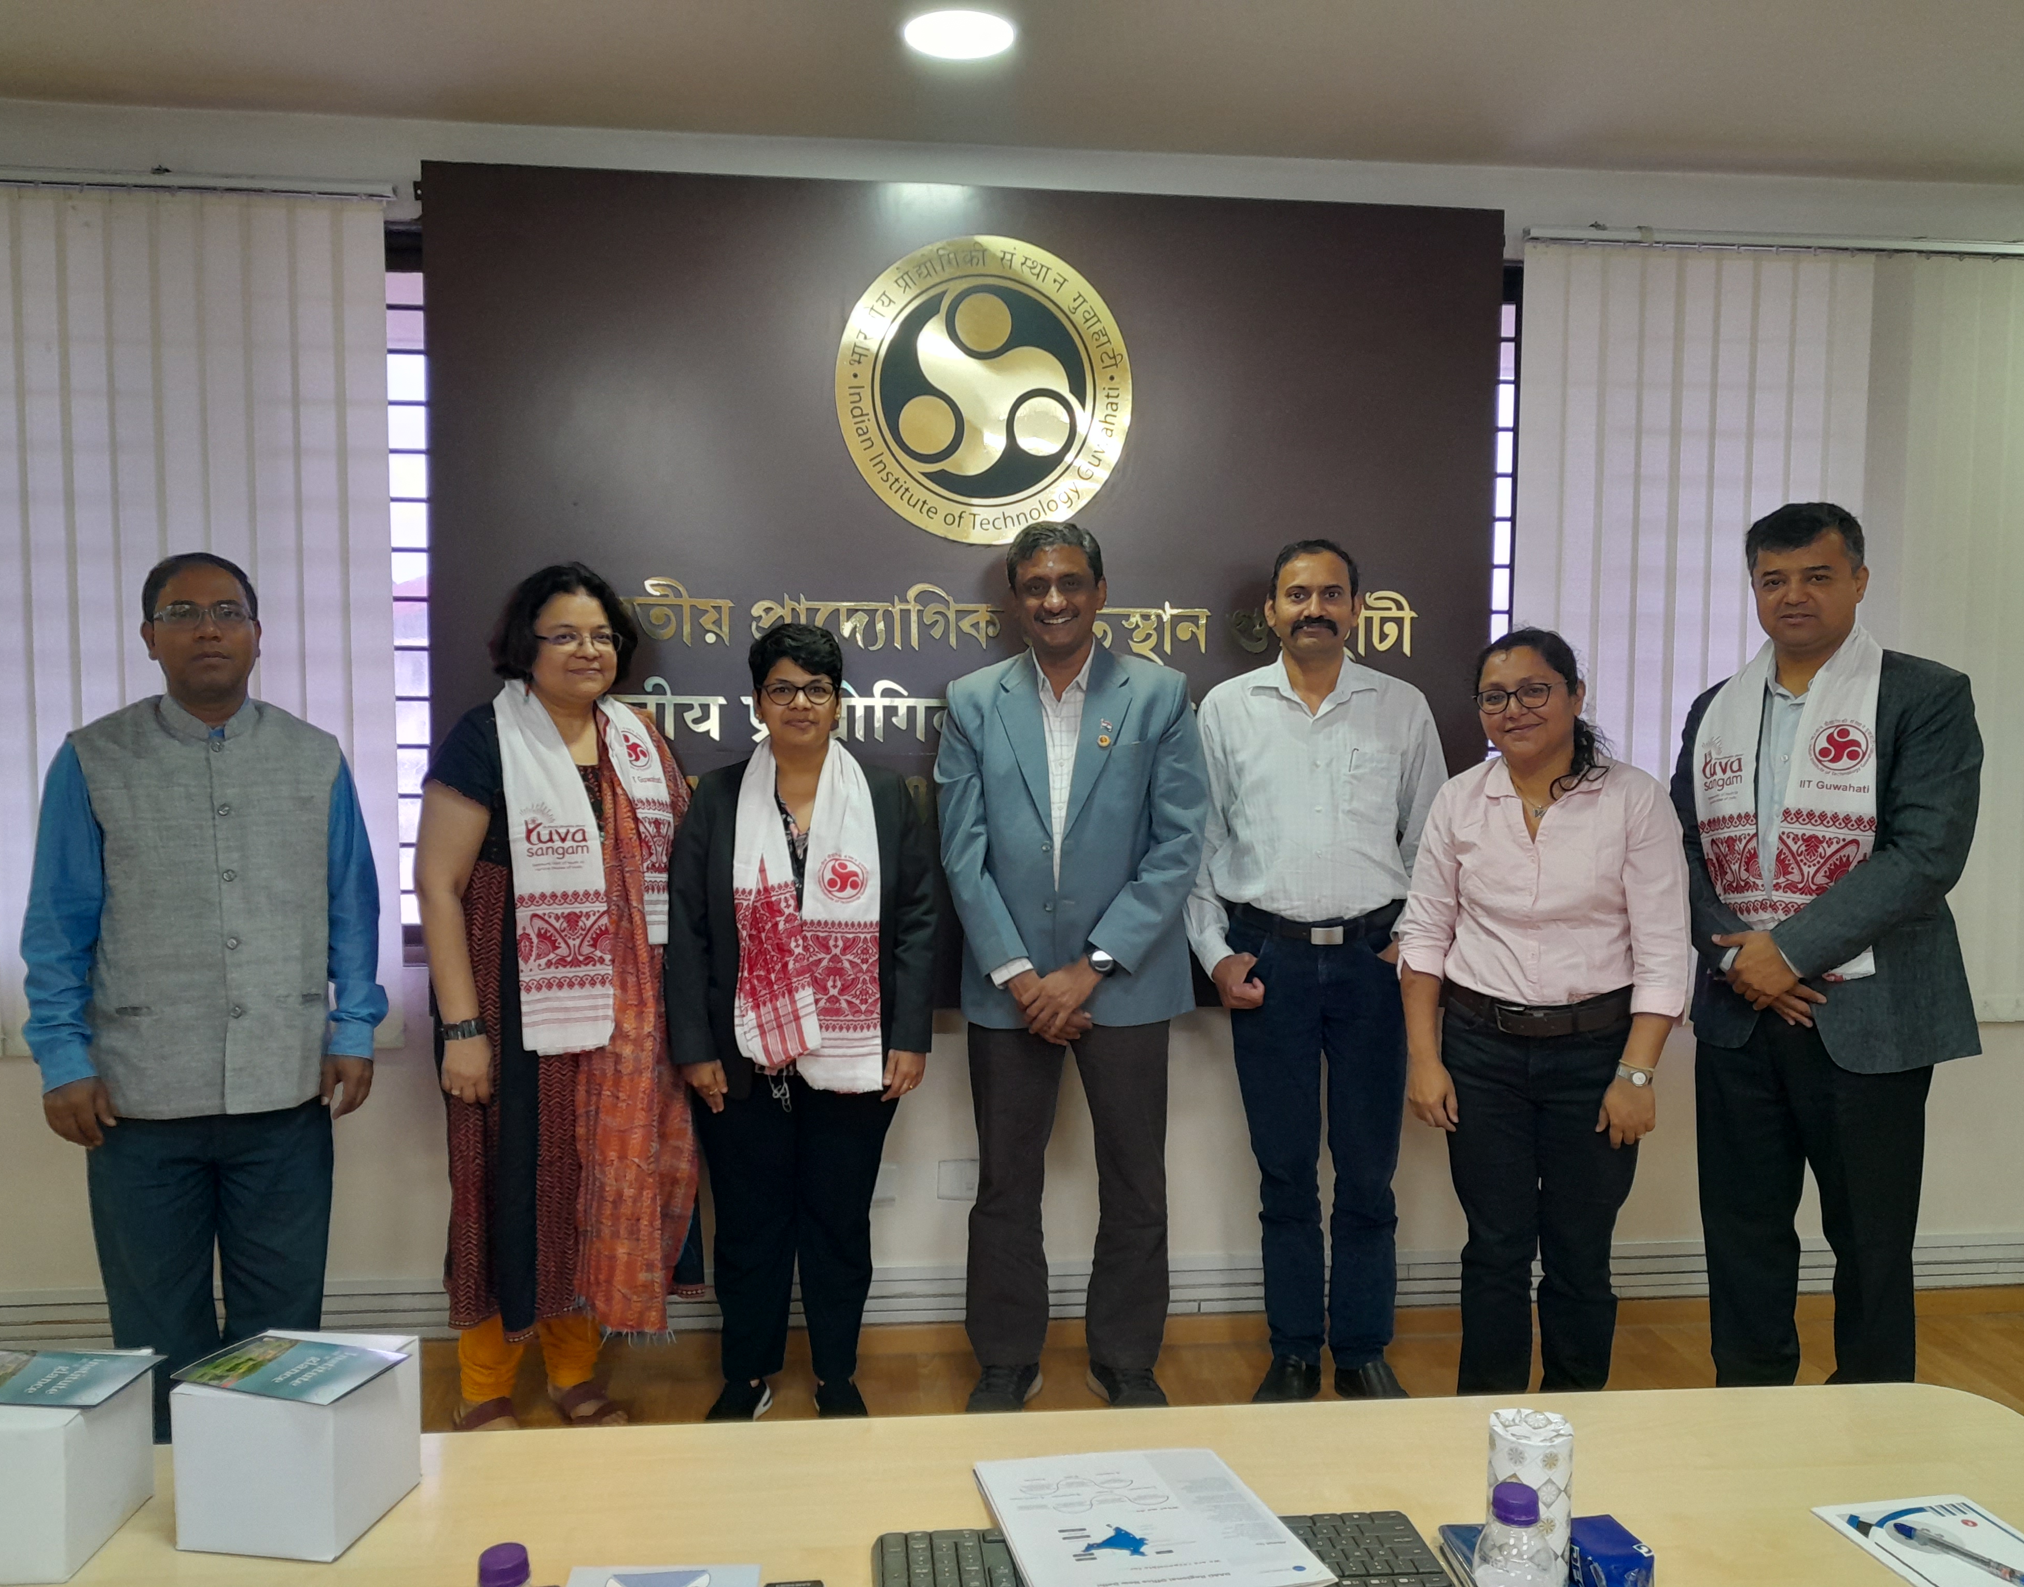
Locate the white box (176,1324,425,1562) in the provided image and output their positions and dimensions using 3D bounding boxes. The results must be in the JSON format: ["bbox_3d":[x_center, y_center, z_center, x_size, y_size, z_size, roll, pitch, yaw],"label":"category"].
[{"bbox_3d":[-0.594,0.541,1.381,0.138,0.131,0.136,1,4,9],"label":"white box"}]

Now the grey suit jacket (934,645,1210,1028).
[{"bbox_3d":[0.115,0.074,3.203,0.540,0.721,0.320,1,4,4],"label":"grey suit jacket"}]

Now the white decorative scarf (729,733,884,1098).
[{"bbox_3d":[-0.390,0.224,3.132,0.280,0.651,0.250,0,4,-7],"label":"white decorative scarf"}]

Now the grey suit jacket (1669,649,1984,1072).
[{"bbox_3d":[1.575,0.123,3.218,0.550,0.790,0.360,4,6,43],"label":"grey suit jacket"}]

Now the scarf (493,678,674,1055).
[{"bbox_3d":[-0.796,0.132,3.080,0.310,0.678,0.270,-2,5,-26],"label":"scarf"}]

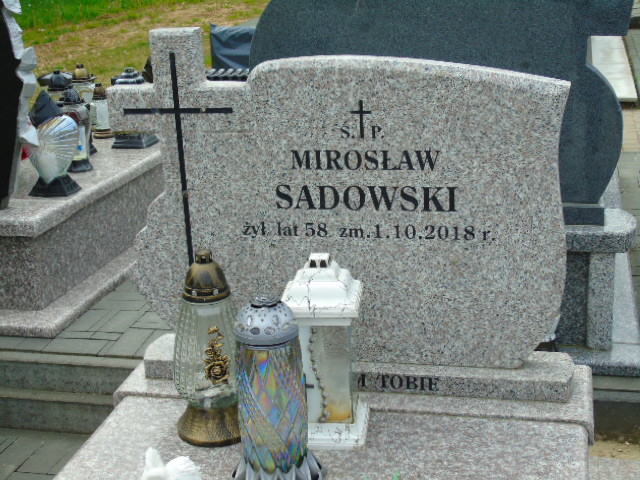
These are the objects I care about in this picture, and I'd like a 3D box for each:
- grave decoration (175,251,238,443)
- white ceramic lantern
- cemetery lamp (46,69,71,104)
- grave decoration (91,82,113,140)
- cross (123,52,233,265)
[{"bbox_3d":[-0.206,0.196,1.907,0.159,0.361,0.159,-7,17,-14],"label":"grave decoration"},{"bbox_3d":[0.010,0.199,1.874,0.146,0.352,0.146,-1,17,6],"label":"white ceramic lantern"},{"bbox_3d":[-1.068,-0.528,4.115,0.101,0.349,0.101,-7,17,-14],"label":"cemetery lamp"},{"bbox_3d":[-0.978,-0.579,4.463,0.091,0.236,0.091,-6,17,-11],"label":"grave decoration"},{"bbox_3d":[-0.284,-0.148,2.054,0.234,0.469,0.015,1,17,14],"label":"cross"}]

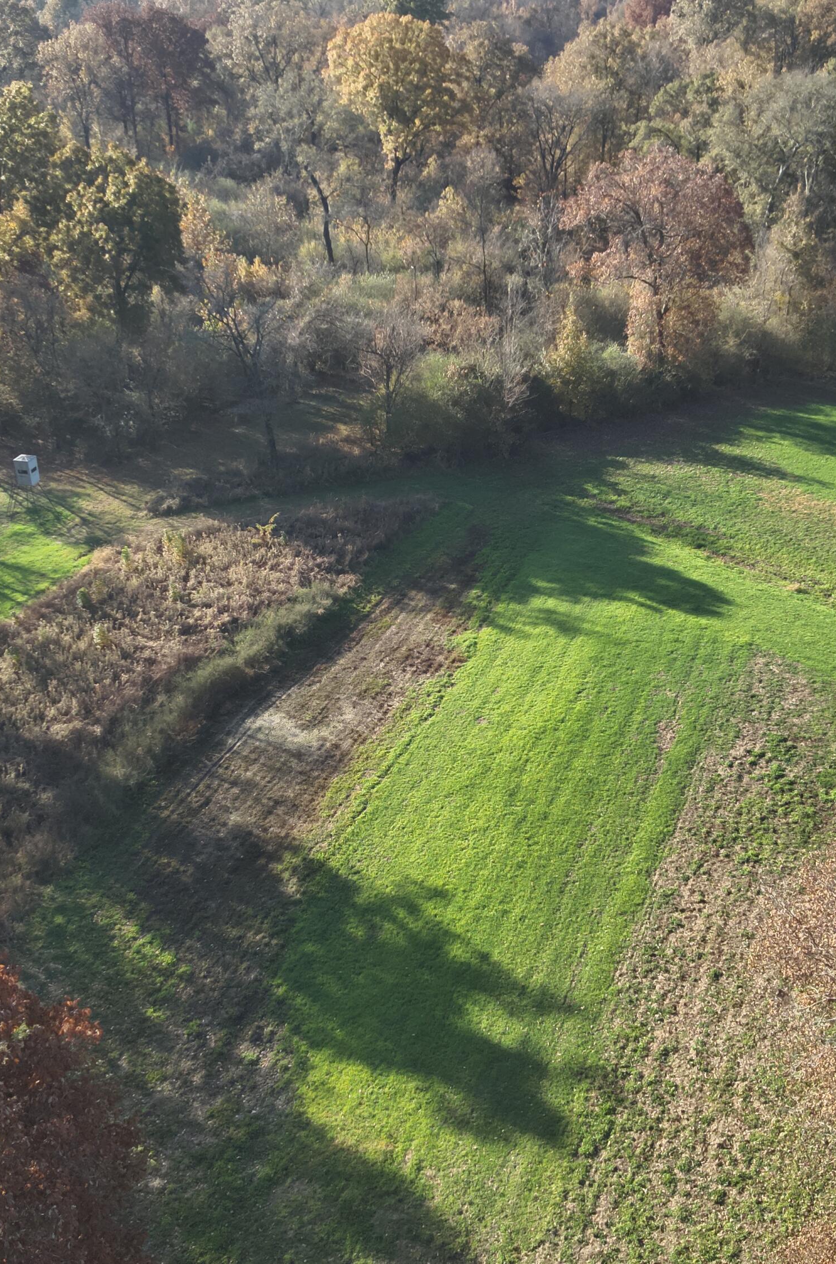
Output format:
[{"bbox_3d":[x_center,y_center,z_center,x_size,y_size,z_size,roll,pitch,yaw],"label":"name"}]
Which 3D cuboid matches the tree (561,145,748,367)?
[{"bbox_3d":[21.500,-32.500,105.500,16.600,20.600,16.000,0,32,0],"label":"tree"}]

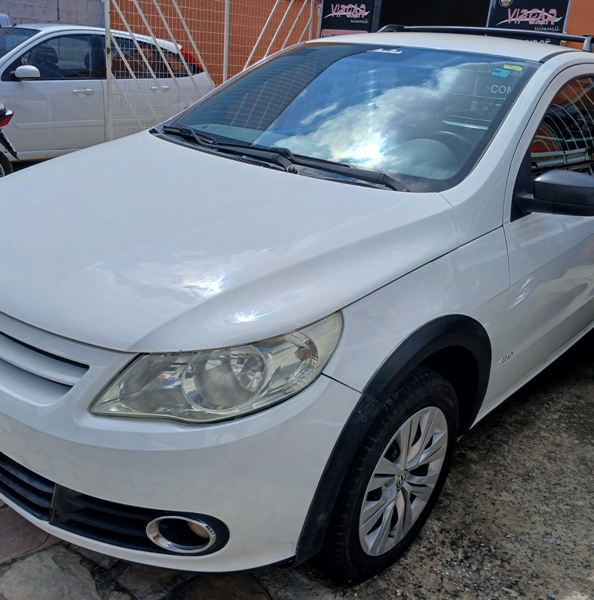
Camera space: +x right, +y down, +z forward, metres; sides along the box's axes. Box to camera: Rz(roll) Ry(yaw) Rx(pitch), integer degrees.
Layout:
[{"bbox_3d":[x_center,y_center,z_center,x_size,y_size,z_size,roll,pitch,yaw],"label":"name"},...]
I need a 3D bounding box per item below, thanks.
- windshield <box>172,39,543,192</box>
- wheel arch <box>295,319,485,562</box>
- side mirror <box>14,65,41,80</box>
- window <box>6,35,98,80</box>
[{"bbox_3d":[0.146,-0.713,2.121,1.270,0.110,0.860,21,54,37],"label":"windshield"},{"bbox_3d":[0.283,0.282,1.520,0.110,0.490,0.800,21,25,37],"label":"wheel arch"},{"bbox_3d":[-2.501,-2.109,5.577,0.230,0.145,0.130,19,26,35],"label":"side mirror"},{"bbox_3d":[-2.441,-2.394,5.899,0.060,0.460,1.000,-3,12,41],"label":"window"}]

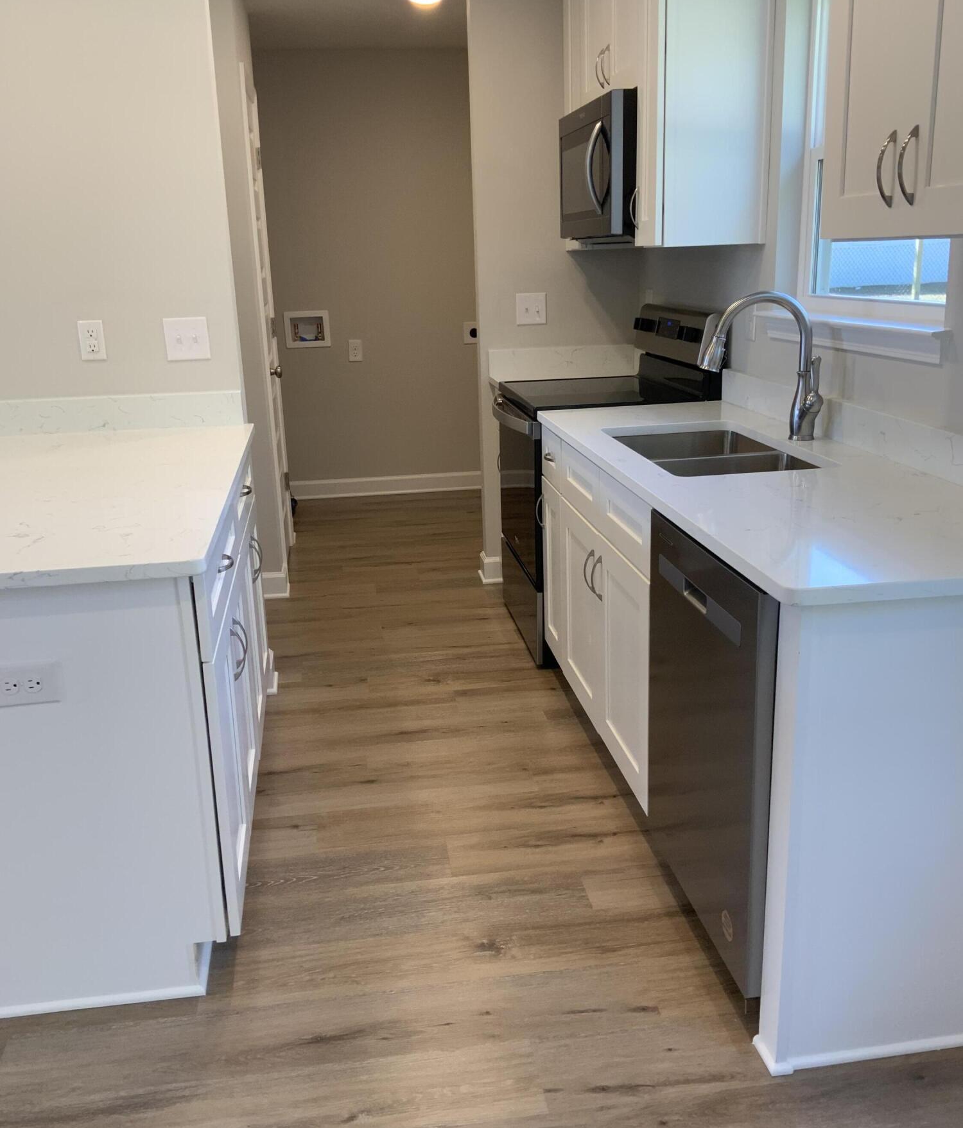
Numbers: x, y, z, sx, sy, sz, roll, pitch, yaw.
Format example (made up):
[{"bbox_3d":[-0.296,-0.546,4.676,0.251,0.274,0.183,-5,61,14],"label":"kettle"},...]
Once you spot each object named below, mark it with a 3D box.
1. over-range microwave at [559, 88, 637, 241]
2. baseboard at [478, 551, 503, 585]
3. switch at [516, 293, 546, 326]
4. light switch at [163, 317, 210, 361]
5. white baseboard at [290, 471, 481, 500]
[{"bbox_3d":[0.537,-1.329,3.655,0.417,0.424,0.753,-4,16,-7],"label":"over-range microwave"},{"bbox_3d":[0.042,0.012,4.719,0.098,0.113,0.141,-4,16,-7],"label":"baseboard"},{"bbox_3d":[0.205,-1.040,4.388,0.120,0.125,0.014,-4,16,-7],"label":"switch"},{"bbox_3d":[-0.900,-0.688,3.290,0.126,0.125,0.014,-4,16,-7],"label":"light switch"},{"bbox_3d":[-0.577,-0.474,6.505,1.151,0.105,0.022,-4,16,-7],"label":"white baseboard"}]

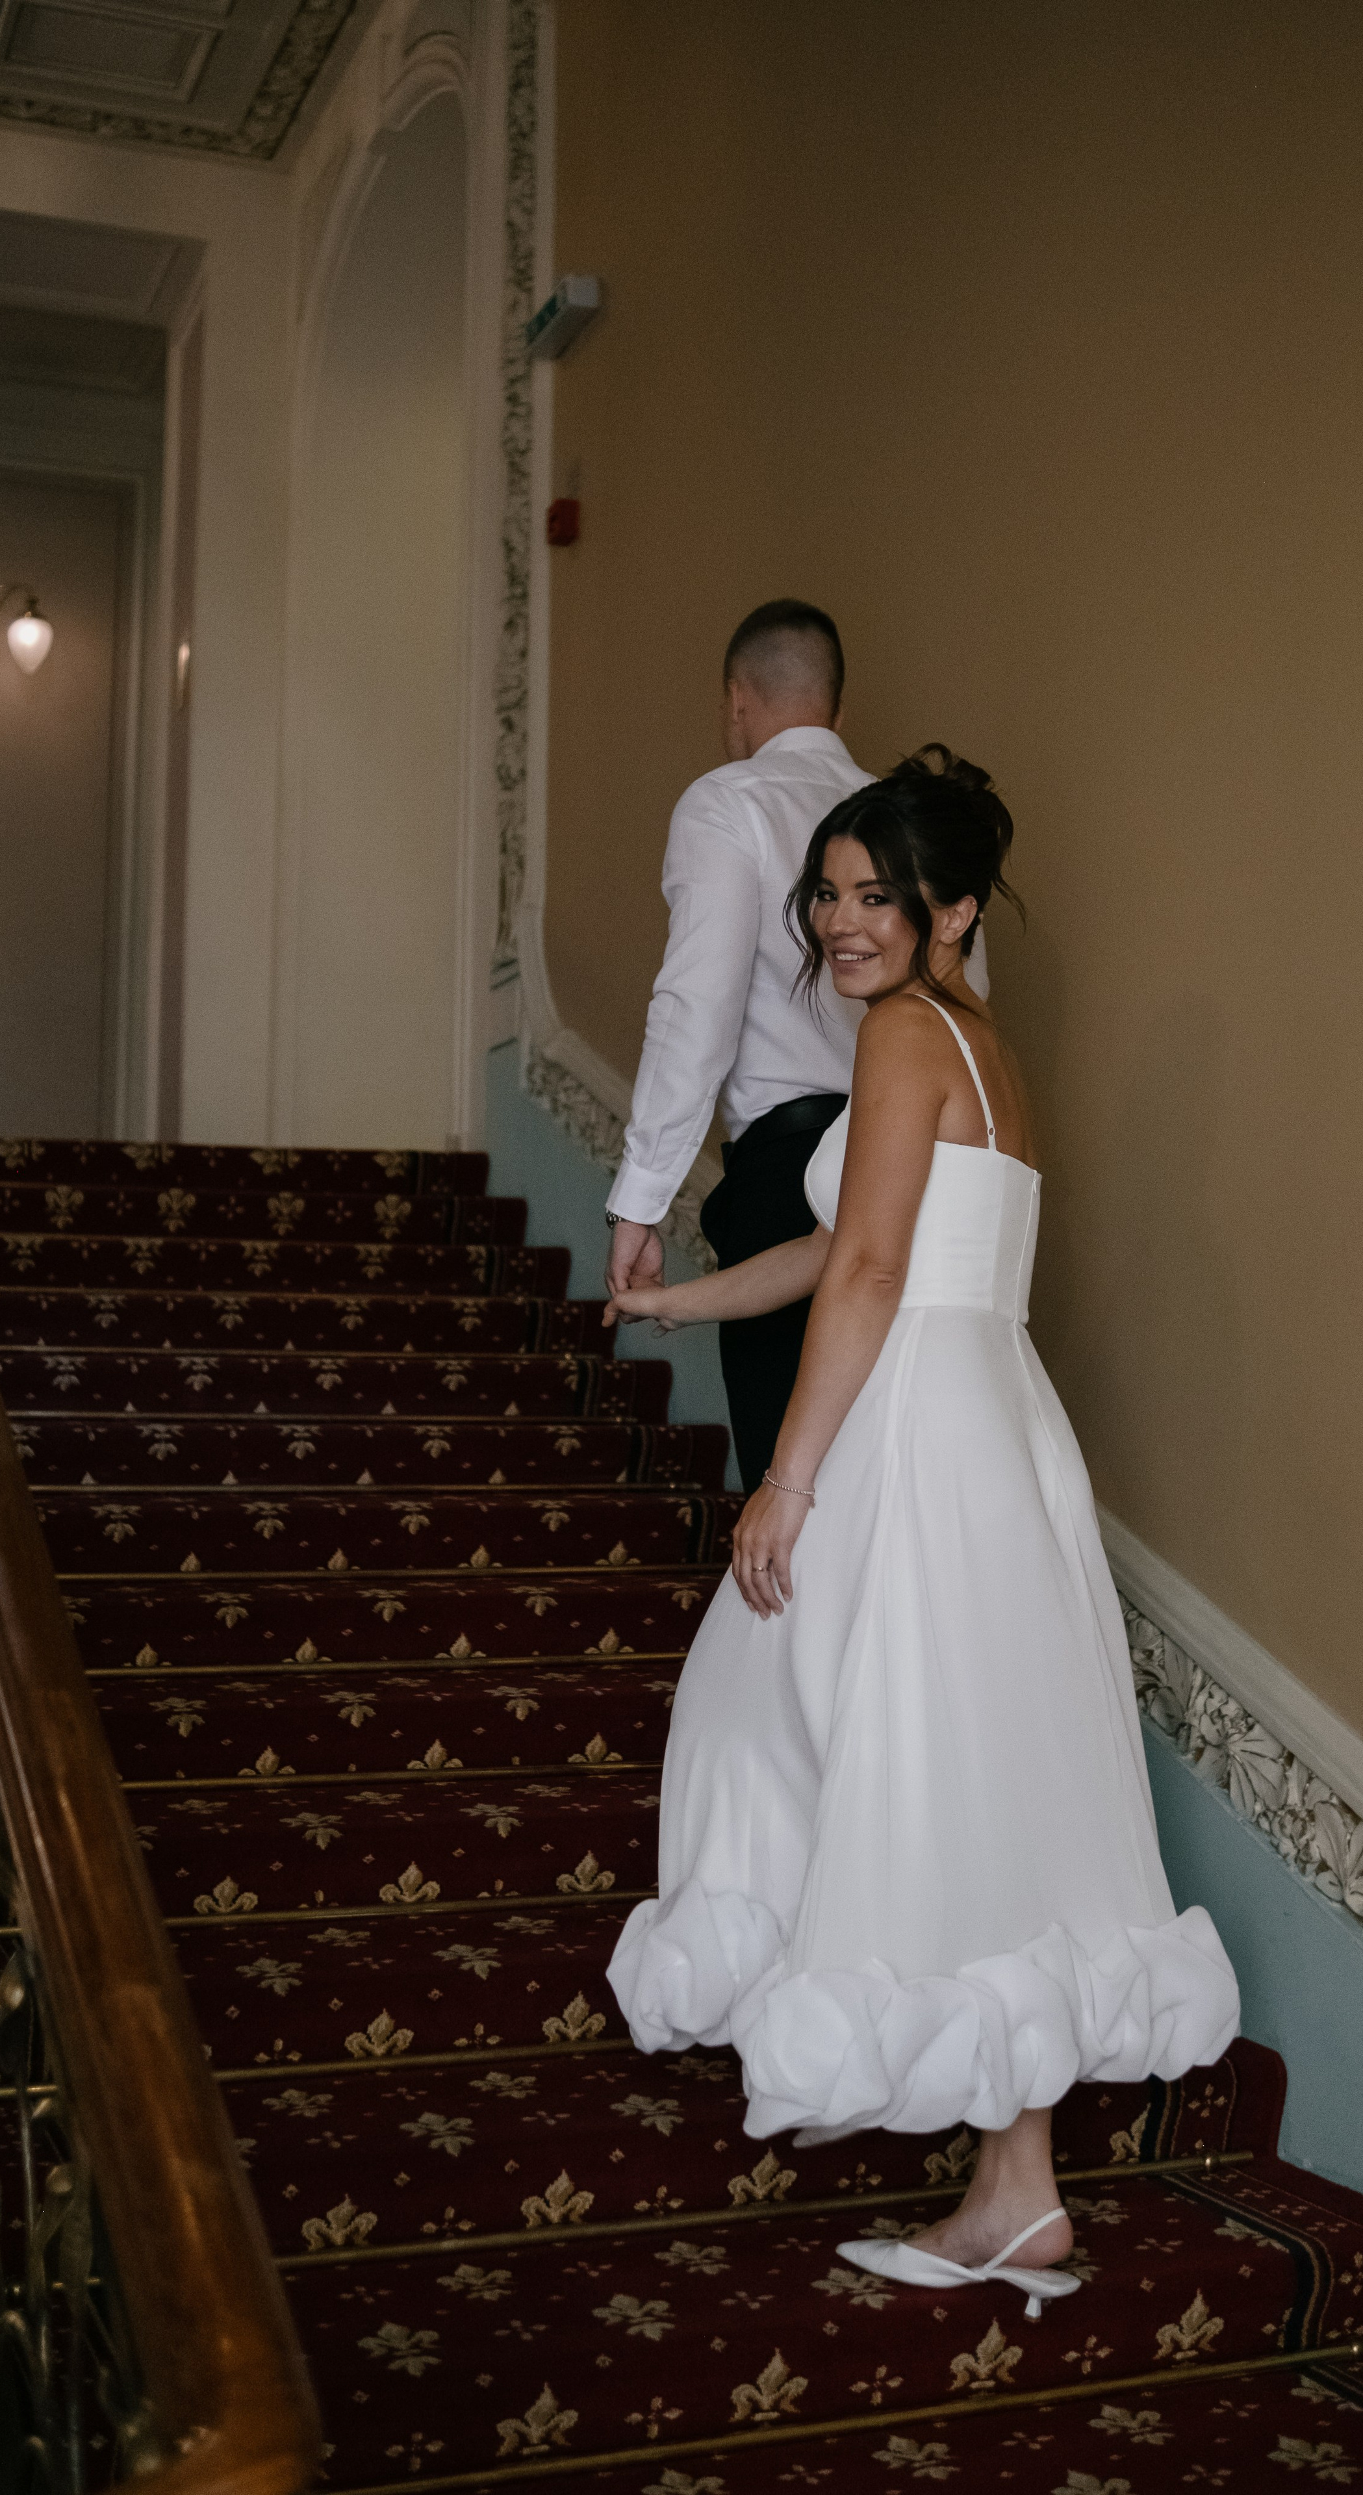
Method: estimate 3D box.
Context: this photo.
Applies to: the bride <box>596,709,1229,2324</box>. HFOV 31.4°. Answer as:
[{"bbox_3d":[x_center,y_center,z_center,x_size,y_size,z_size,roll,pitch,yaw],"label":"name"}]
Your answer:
[{"bbox_3d":[0.237,0.301,2.860,0.770,1.760,0.630,-2,-5,30],"label":"bride"}]

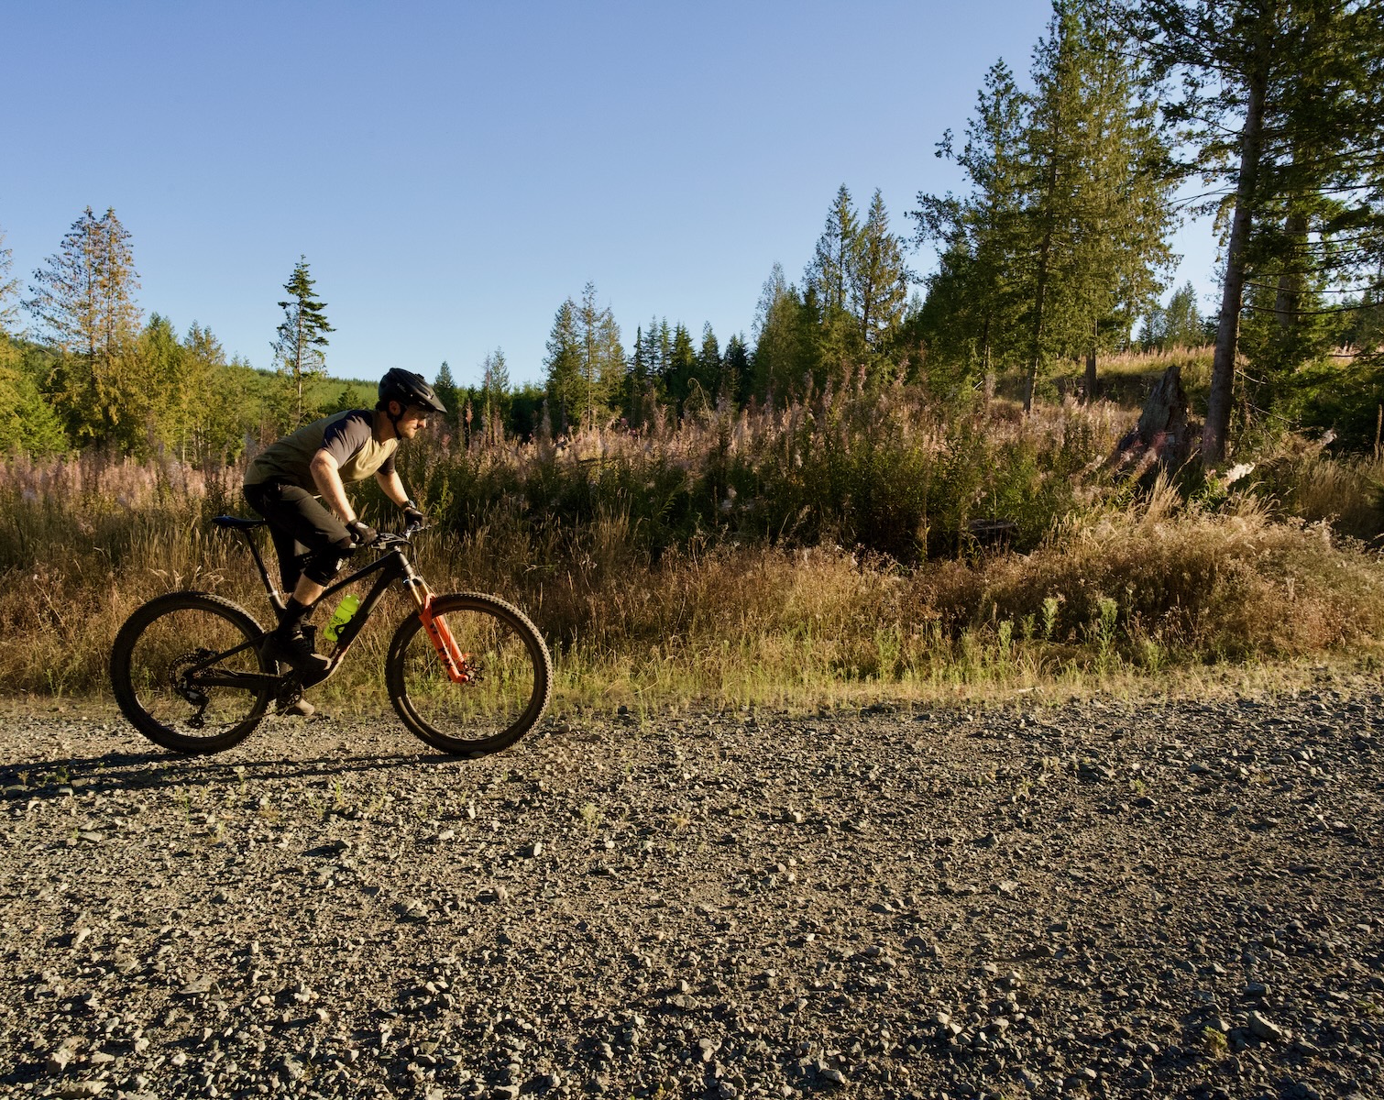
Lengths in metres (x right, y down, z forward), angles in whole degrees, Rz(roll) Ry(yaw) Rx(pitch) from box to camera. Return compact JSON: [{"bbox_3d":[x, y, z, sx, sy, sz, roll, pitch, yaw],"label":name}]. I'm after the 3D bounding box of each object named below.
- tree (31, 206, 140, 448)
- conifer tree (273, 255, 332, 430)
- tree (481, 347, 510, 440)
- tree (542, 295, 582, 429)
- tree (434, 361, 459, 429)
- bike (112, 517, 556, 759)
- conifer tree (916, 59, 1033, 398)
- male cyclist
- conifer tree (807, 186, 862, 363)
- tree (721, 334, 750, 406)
[{"bbox_3d":[-29.113,-10.369,44.000,5.042,12.319,5.042,1,6,0],"label":"tree"},{"bbox_3d":[-20.419,-10.501,48.000,3.143,9.657,3.143,1,6,0],"label":"conifer tree"},{"bbox_3d":[-15.870,-12.337,74.000,2.221,8.016,2.221,1,6,0],"label":"tree"},{"bbox_3d":[-8.904,-12.409,63.000,2.578,9.750,2.578,1,6,0],"label":"tree"},{"bbox_3d":[-22.771,-13.752,85.000,2.319,7.414,2.319,1,6,0],"label":"tree"},{"bbox_3d":[-1.660,0.395,4.200,2.020,1.090,0.780,1,6,2],"label":"bike"},{"bbox_3d":[9.547,-10.707,31.000,3.848,11.819,3.848,1,6,0],"label":"conifer tree"},{"bbox_3d":[-1.585,-0.045,4.180,0.920,1.550,0.760,1,6,2],"label":"male cyclist"},{"bbox_3d":[7.805,-14.350,50.000,2.933,10.974,2.933,1,6,0],"label":"conifer tree"},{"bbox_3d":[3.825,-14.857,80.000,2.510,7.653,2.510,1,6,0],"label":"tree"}]

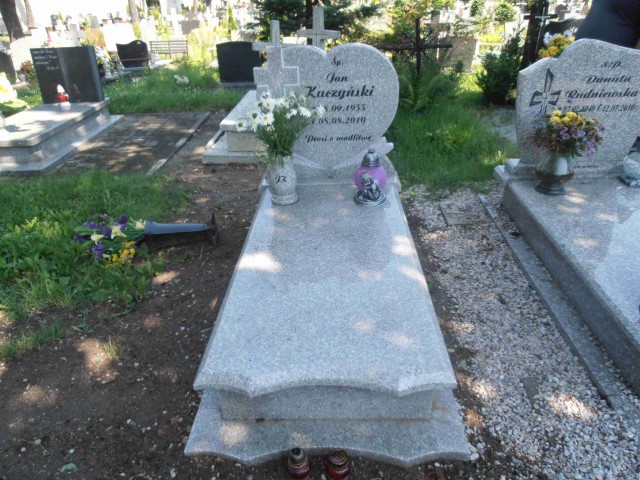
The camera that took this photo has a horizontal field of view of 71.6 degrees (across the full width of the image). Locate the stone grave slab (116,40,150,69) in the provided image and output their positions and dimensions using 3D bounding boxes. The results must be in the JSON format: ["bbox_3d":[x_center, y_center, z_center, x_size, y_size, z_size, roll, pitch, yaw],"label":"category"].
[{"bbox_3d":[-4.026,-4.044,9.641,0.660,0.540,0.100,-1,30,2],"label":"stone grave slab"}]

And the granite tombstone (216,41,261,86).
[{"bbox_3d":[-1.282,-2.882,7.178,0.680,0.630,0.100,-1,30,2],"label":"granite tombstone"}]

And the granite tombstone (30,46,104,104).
[{"bbox_3d":[-3.218,-2.113,5.692,0.760,0.670,0.120,-1,27,2],"label":"granite tombstone"}]

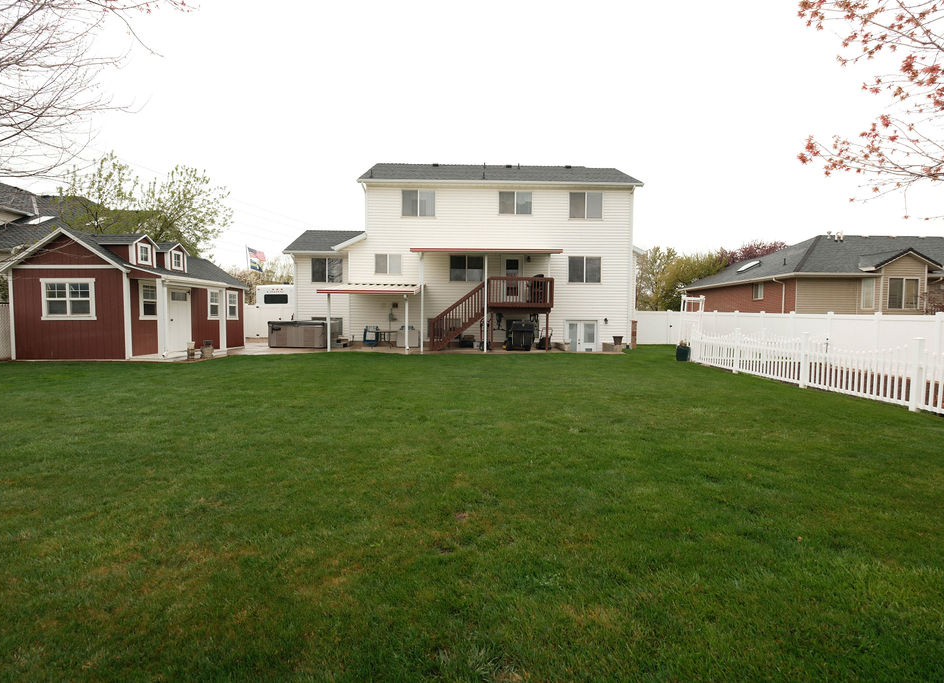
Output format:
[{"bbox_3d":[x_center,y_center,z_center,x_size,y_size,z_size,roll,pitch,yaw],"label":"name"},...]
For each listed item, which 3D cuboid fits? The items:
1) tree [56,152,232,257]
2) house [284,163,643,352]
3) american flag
[{"bbox_3d":[-16.082,-4.639,20.801,8.400,9.500,7.500,0,3,-2],"label":"tree"},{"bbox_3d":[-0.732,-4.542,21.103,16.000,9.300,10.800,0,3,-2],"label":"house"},{"bbox_3d":[-19.221,-7.332,37.690,1.600,2.200,0.400,0,3,0],"label":"american flag"}]

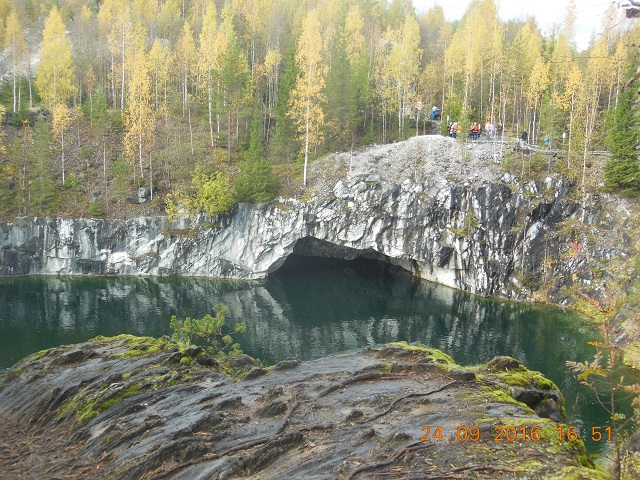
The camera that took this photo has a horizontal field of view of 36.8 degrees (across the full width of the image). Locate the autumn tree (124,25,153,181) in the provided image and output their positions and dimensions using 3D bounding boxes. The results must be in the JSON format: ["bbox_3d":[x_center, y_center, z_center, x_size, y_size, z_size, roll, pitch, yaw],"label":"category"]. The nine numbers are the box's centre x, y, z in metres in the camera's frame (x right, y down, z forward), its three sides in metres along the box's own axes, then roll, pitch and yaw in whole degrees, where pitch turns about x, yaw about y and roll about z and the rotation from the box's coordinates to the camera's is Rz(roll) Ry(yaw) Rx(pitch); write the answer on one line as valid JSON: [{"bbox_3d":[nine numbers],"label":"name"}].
[{"bbox_3d":[-17.080,-12.940,90.500,2.640,14.540,2.560,-1,9,-11],"label":"autumn tree"}]

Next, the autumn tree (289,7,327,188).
[{"bbox_3d":[-1.160,-13.190,89.020,3.520,16.300,3.410,1,9,-1],"label":"autumn tree"}]

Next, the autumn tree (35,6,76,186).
[{"bbox_3d":[-25.470,-13.820,92.570,4.040,17.140,3.920,-2,9,-15],"label":"autumn tree"}]

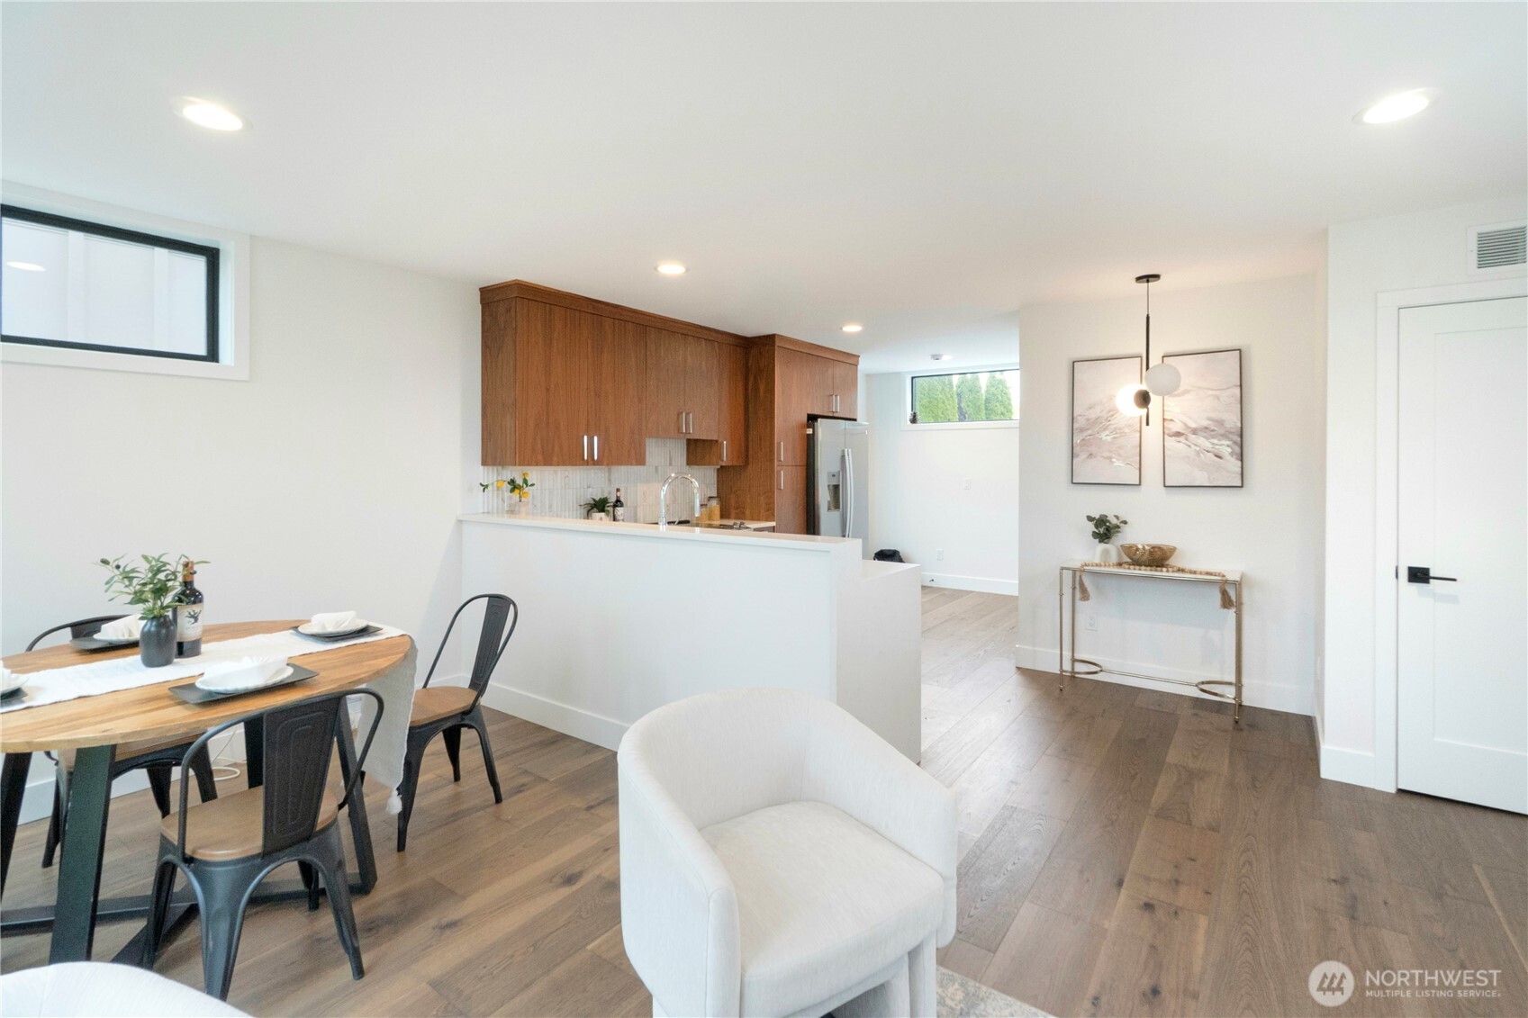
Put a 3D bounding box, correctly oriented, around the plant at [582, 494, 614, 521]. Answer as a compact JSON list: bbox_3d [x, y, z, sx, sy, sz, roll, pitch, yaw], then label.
[{"bbox_3d":[-1.119,0.032,4.278,0.190,0.240,0.190,2,3,33],"label":"plant"}]

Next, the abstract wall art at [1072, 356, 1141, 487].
[{"bbox_3d":[2.188,-0.564,4.089,0.410,0.836,0.035,2,3,33],"label":"abstract wall art"}]

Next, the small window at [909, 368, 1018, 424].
[{"bbox_3d":[2.263,-1.242,7.064,1.323,0.541,0.090,2,3,33],"label":"small window"}]

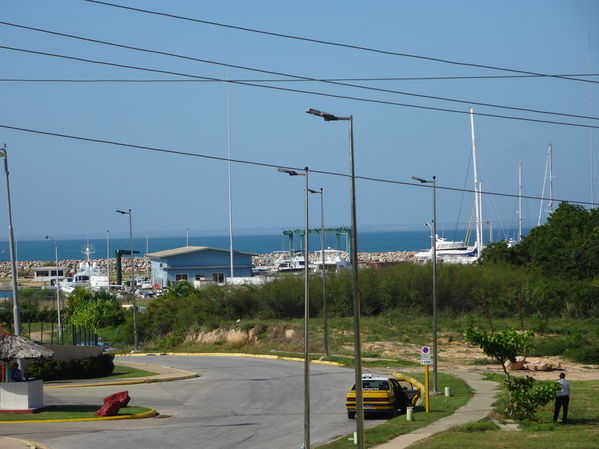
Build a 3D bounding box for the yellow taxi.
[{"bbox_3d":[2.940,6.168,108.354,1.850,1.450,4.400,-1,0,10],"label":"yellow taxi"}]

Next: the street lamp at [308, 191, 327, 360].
[{"bbox_3d":[0.849,2.554,156.907,1.100,9.020,0.320,-1,0,-13],"label":"street lamp"}]

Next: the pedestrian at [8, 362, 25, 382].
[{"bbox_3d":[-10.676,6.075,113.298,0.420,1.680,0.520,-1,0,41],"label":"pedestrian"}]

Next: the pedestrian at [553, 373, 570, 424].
[{"bbox_3d":[9.060,5.993,103.500,0.550,1.720,0.360,-1,0,-9],"label":"pedestrian"}]

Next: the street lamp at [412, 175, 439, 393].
[{"bbox_3d":[5.146,2.472,123.071,1.100,8.920,0.320,-1,0,10],"label":"street lamp"}]

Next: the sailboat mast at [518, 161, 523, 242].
[{"bbox_3d":[49.517,-4.701,670.000,0.500,19.250,0.500,-1,0,0],"label":"sailboat mast"}]

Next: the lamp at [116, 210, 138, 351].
[{"bbox_3d":[-10.794,3.472,185.882,1.100,8.810,0.320,-2,0,-16],"label":"lamp"}]

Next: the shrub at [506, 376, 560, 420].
[{"bbox_3d":[8.170,6.075,104.500,1.850,1.500,1.700,-1,0,0],"label":"shrub"}]

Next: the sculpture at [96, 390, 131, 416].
[{"bbox_3d":[-6.917,6.656,111.300,1.240,0.930,1.200,-1,0,0],"label":"sculpture"}]

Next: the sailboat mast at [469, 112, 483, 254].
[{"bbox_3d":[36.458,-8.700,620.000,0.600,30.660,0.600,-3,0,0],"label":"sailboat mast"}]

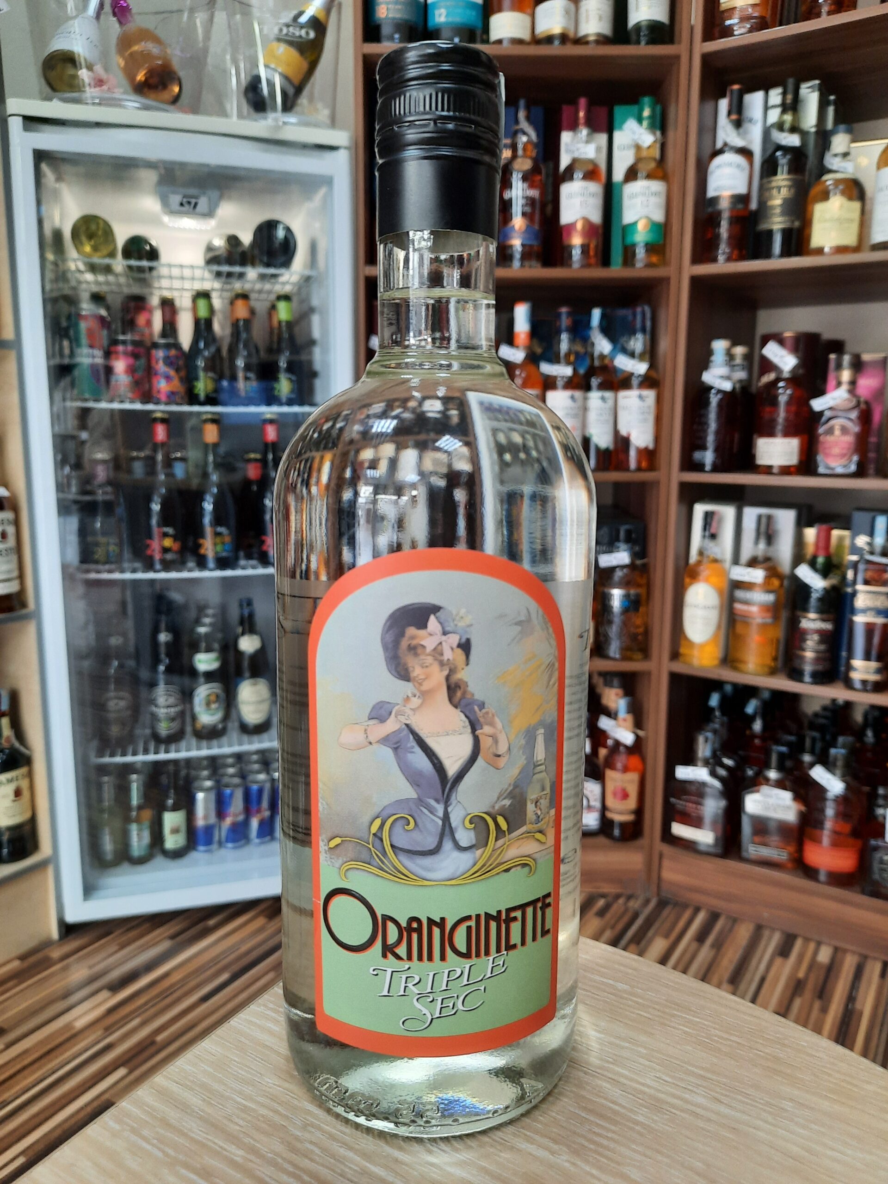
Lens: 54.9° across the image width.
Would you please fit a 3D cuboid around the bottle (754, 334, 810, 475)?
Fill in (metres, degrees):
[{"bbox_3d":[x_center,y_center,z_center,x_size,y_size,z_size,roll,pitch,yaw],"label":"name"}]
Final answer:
[{"bbox_3d":[0.608,-0.334,1.533,0.090,0.243,0.088,6,11,32],"label":"bottle"}]

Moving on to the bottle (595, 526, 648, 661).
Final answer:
[{"bbox_3d":[0.351,-0.001,1.675,0.093,0.255,0.090,2,10,11],"label":"bottle"}]

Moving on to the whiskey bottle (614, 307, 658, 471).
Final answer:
[{"bbox_3d":[0.366,-0.380,1.626,0.077,0.303,0.077,2,9,13],"label":"whiskey bottle"}]

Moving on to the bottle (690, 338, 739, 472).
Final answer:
[{"bbox_3d":[0.504,-0.344,1.596,0.081,0.243,0.081,6,11,30],"label":"bottle"}]

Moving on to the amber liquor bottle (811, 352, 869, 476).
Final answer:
[{"bbox_3d":[0.690,-0.308,1.486,0.088,0.208,0.085,7,11,35],"label":"amber liquor bottle"}]

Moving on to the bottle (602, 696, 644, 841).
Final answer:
[{"bbox_3d":[0.368,0.355,1.740,0.077,0.286,0.077,3,10,16],"label":"bottle"}]

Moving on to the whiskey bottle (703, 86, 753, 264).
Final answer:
[{"bbox_3d":[0.508,-0.727,1.515,0.076,0.299,0.076,5,10,23],"label":"whiskey bottle"}]

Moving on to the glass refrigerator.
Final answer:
[{"bbox_3d":[-0.503,-0.132,1.813,0.553,1.435,0.560,-2,10,-15],"label":"glass refrigerator"}]

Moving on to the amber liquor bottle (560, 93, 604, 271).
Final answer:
[{"bbox_3d":[0.252,-0.737,1.561,0.080,0.302,0.080,2,9,9],"label":"amber liquor bottle"}]

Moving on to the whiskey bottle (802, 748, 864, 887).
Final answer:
[{"bbox_3d":[0.716,0.409,1.566,0.102,0.246,0.065,5,11,27],"label":"whiskey bottle"}]

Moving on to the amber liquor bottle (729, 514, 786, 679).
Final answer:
[{"bbox_3d":[0.580,0.003,1.580,0.085,0.290,0.085,5,10,27],"label":"amber liquor bottle"}]

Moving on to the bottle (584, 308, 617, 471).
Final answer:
[{"bbox_3d":[0.302,-0.384,1.652,0.077,0.302,0.077,2,9,10],"label":"bottle"}]

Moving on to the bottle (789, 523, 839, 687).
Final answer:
[{"bbox_3d":[0.664,0.017,1.528,0.077,0.275,0.077,5,11,25],"label":"bottle"}]

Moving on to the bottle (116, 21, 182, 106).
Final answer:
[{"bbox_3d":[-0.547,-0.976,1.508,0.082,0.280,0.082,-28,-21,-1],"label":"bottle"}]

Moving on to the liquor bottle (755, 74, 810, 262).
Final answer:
[{"bbox_3d":[0.585,-0.715,1.471,0.080,0.290,0.080,7,11,32],"label":"liquor bottle"}]

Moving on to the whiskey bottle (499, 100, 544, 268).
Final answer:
[{"bbox_3d":[0.142,-0.734,1.561,0.079,0.291,0.079,2,10,8],"label":"whiskey bottle"}]

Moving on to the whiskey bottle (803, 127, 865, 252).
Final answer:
[{"bbox_3d":[0.662,-0.674,1.450,0.089,0.217,0.085,5,10,26],"label":"whiskey bottle"}]

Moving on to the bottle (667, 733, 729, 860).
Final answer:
[{"bbox_3d":[0.505,0.391,1.693,0.108,0.234,0.063,6,11,31],"label":"bottle"}]

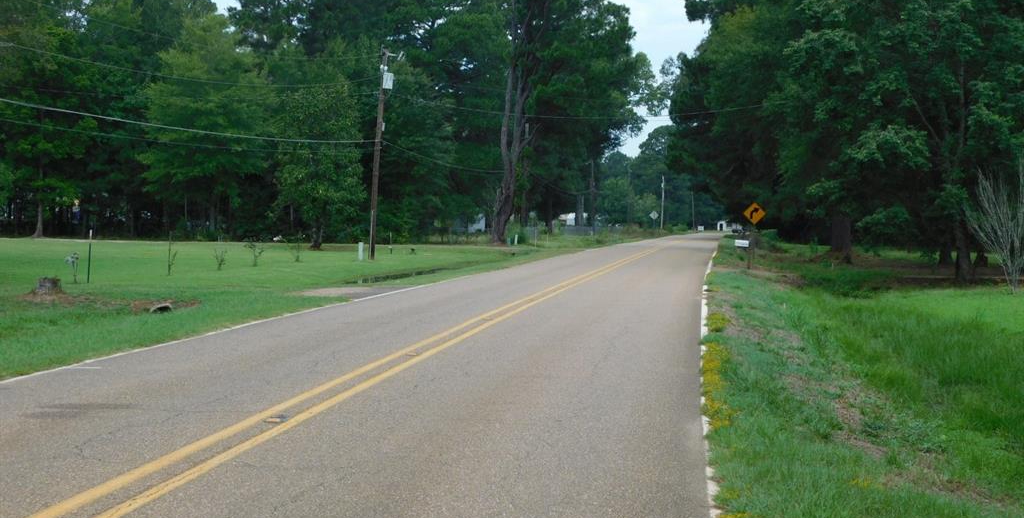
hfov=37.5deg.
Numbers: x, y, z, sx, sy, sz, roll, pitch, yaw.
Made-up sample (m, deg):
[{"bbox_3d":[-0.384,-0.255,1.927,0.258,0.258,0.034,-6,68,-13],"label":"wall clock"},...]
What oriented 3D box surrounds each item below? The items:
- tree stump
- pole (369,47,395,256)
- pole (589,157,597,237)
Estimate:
[{"bbox_3d":[-10.150,0.600,33.000,0.580,0.370,0.560,0,2,0],"label":"tree stump"},{"bbox_3d":[-5.320,-4.290,62.000,0.520,8.700,0.400,4,2,0],"label":"pole"},{"bbox_3d":[8.500,-6.400,160.000,0.400,8.200,0.350,0,2,0],"label":"pole"}]

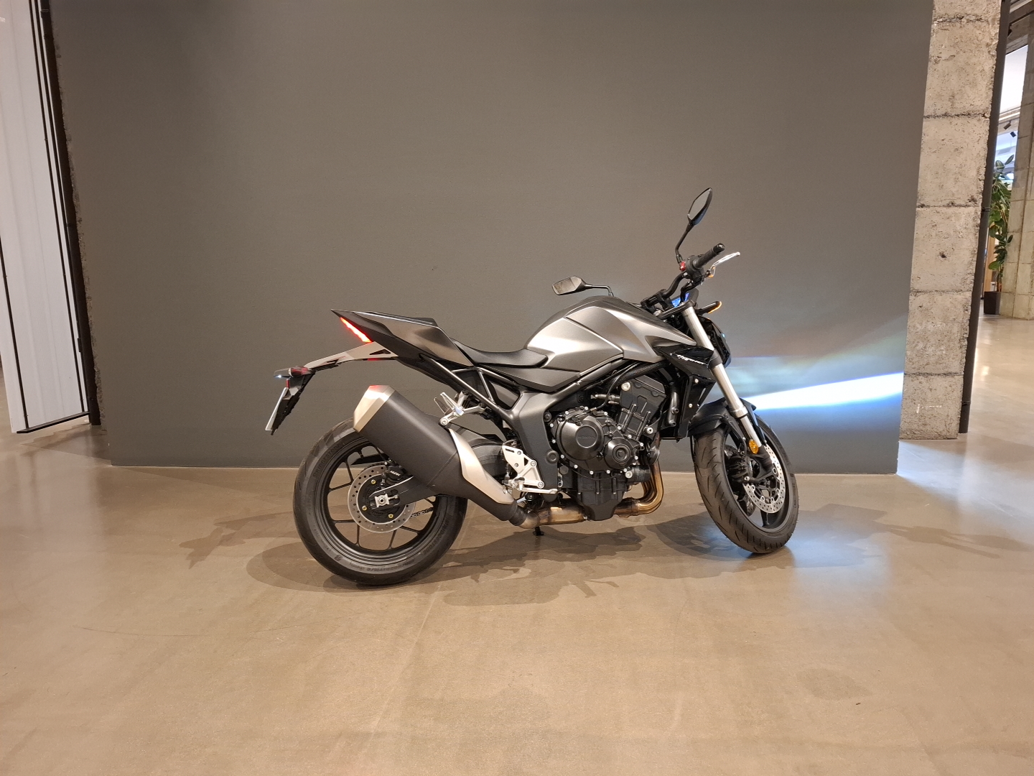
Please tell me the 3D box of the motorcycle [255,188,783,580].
[{"bbox_3d":[0.120,-0.034,2.718,2.125,1.395,0.820,-3,10,-9],"label":"motorcycle"}]

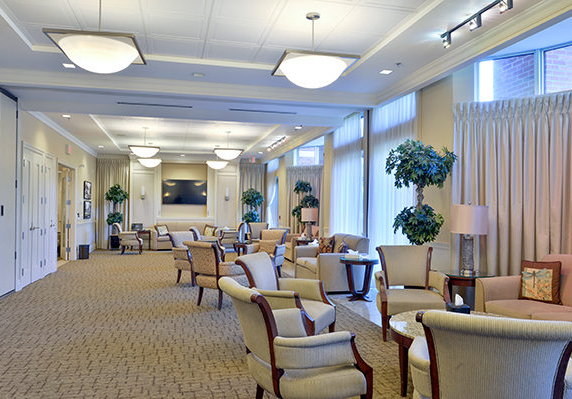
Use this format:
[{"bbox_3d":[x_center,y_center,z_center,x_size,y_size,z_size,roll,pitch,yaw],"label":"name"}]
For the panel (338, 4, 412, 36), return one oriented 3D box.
[{"bbox_3d":[0.847,-1.744,4.222,0.554,0.040,0.554,0,-1,-15],"label":"panel"}]

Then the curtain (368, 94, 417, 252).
[{"bbox_3d":[1.578,-0.015,6.528,0.132,2.930,1.478,0,-1,-15],"label":"curtain"}]

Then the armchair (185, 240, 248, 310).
[{"bbox_3d":[-0.900,1.004,5.876,0.655,0.857,0.716,-1,-2,39],"label":"armchair"}]

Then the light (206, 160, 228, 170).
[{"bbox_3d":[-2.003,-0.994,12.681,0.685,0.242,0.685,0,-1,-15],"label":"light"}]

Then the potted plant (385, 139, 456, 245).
[{"bbox_3d":[1.602,0.376,5.119,0.780,2.120,0.760,0,-1,0],"label":"potted plant"}]

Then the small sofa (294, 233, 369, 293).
[{"bbox_3d":[0.737,1.023,7.270,0.832,0.884,1.307,0,-1,-15],"label":"small sofa"}]

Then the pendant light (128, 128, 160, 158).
[{"bbox_3d":[-3.181,-1.274,9.824,0.695,0.685,0.695,0,-1,-15],"label":"pendant light"}]

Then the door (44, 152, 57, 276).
[{"bbox_3d":[-4.620,0.291,8.450,0.080,2.300,0.650,0,-1,-14],"label":"door"}]

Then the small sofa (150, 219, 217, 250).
[{"bbox_3d":[-3.053,1.122,13.337,1.930,0.800,0.860,0,-1,-14],"label":"small sofa"}]

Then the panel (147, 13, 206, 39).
[{"bbox_3d":[-1.089,-1.720,4.304,0.580,0.040,0.580,0,-1,-14],"label":"panel"}]

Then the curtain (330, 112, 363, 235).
[{"bbox_3d":[1.192,-0.037,8.659,0.120,3.040,1.580,0,-1,-14],"label":"curtain"}]

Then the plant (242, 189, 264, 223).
[{"bbox_3d":[-1.127,0.618,14.706,0.726,1.993,0.726,0,-1,-15],"label":"plant"}]

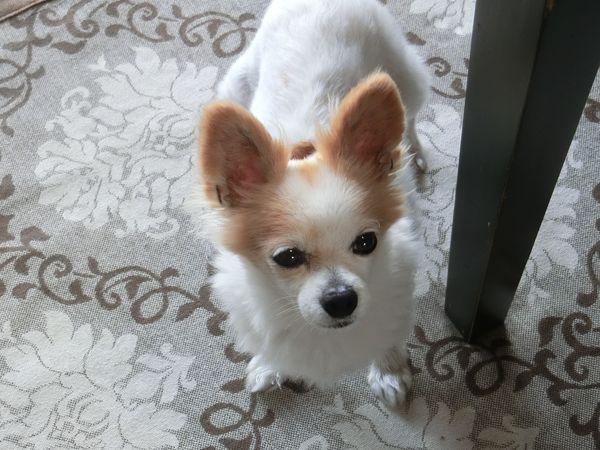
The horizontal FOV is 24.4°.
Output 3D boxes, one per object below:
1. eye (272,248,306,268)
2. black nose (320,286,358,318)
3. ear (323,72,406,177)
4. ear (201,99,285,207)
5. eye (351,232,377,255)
[{"bbox_3d":[-0.007,0.023,0.934,0.021,0.013,0.011,-8,27,5],"label":"eye"},{"bbox_3d":[0.026,0.050,0.907,0.023,0.016,0.014,-13,27,-4],"label":"black nose"},{"bbox_3d":[0.044,-0.069,0.965,0.052,0.032,0.070,4,102,-16],"label":"ear"},{"bbox_3d":[-0.040,-0.049,0.957,0.054,0.032,0.068,-16,102,7],"label":"ear"},{"bbox_3d":[0.043,0.013,0.938,0.018,0.015,0.011,-17,28,-11],"label":"eye"}]

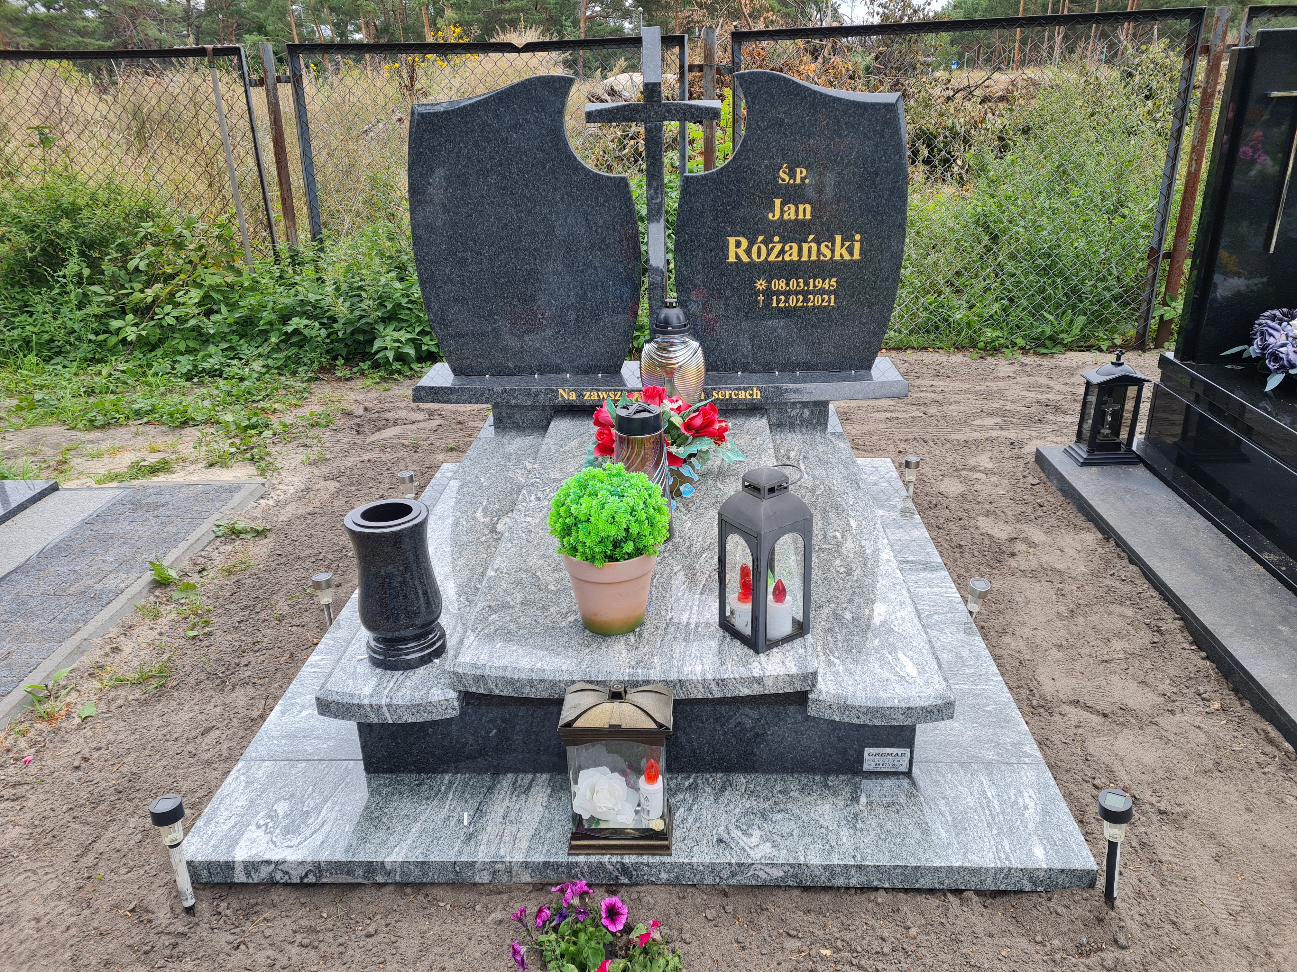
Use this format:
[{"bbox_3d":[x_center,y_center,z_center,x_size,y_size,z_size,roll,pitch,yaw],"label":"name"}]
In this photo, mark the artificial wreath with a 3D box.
[{"bbox_3d":[0.046,-0.146,2.877,0.475,0.300,0.340,-1,24,3],"label":"artificial wreath"}]

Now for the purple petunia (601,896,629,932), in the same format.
[{"bbox_3d":[-0.062,0.784,1.783,0.053,0.064,0.042,-5,24,-6],"label":"purple petunia"}]

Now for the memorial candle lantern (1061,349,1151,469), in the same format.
[{"bbox_3d":[1.895,-0.330,4.001,0.242,0.460,0.175,-1,22,3],"label":"memorial candle lantern"}]

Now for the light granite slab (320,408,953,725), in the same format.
[{"bbox_3d":[0.005,0.076,3.081,1.426,0.141,2.079,-1,22,3],"label":"light granite slab"}]

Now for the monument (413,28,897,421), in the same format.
[{"bbox_3d":[0.018,-0.758,3.002,1.552,1.174,0.271,-1,23,3],"label":"monument"}]

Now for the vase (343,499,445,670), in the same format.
[{"bbox_3d":[-0.588,0.234,2.289,0.189,0.361,0.189,-1,22,3],"label":"vase"}]

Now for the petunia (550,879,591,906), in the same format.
[{"bbox_3d":[-0.152,0.796,1.907,0.077,0.048,0.053,-1,22,3],"label":"petunia"}]

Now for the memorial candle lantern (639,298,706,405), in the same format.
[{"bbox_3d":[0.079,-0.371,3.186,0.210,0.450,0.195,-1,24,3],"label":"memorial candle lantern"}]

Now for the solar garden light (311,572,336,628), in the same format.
[{"bbox_3d":[-1.008,0.366,3.065,0.065,0.194,0.065,-1,22,3],"label":"solar garden light"}]

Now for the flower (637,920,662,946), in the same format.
[{"bbox_3d":[0.002,0.806,1.756,0.047,0.046,0.042,-3,24,-2],"label":"flower"}]

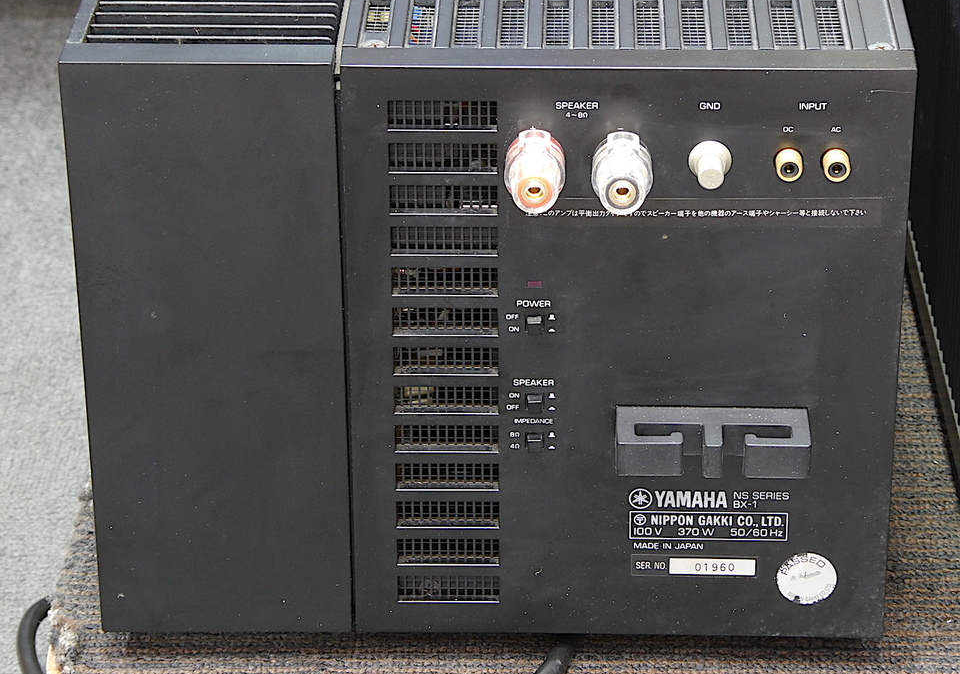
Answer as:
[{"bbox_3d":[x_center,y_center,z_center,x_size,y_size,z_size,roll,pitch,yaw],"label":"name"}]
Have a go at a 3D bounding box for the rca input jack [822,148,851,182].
[{"bbox_3d":[0.112,-0.054,0.921,0.008,0.008,0.008,0,26,2],"label":"rca input jack"}]

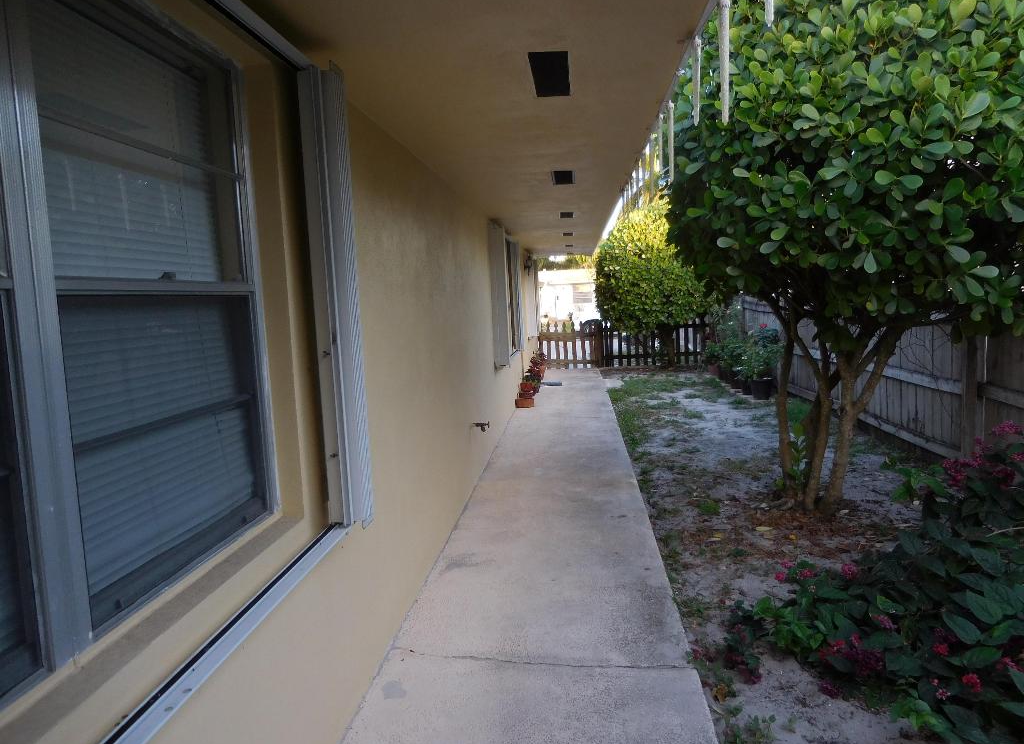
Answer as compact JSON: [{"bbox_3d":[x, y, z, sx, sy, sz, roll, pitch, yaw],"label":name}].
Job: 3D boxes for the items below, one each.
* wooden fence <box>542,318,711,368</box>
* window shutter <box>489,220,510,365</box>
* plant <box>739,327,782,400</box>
[{"bbox_3d":[2.230,-0.576,15.085,3.470,1.010,0.100,-2,6,5],"label":"wooden fence"},{"bbox_3d":[-0.115,-0.812,7.816,0.158,1.483,0.294,-2,6,5],"label":"window shutter"},{"bbox_3d":[3.489,-0.121,10.382,0.620,1.007,0.620,-2,6,5],"label":"plant"}]

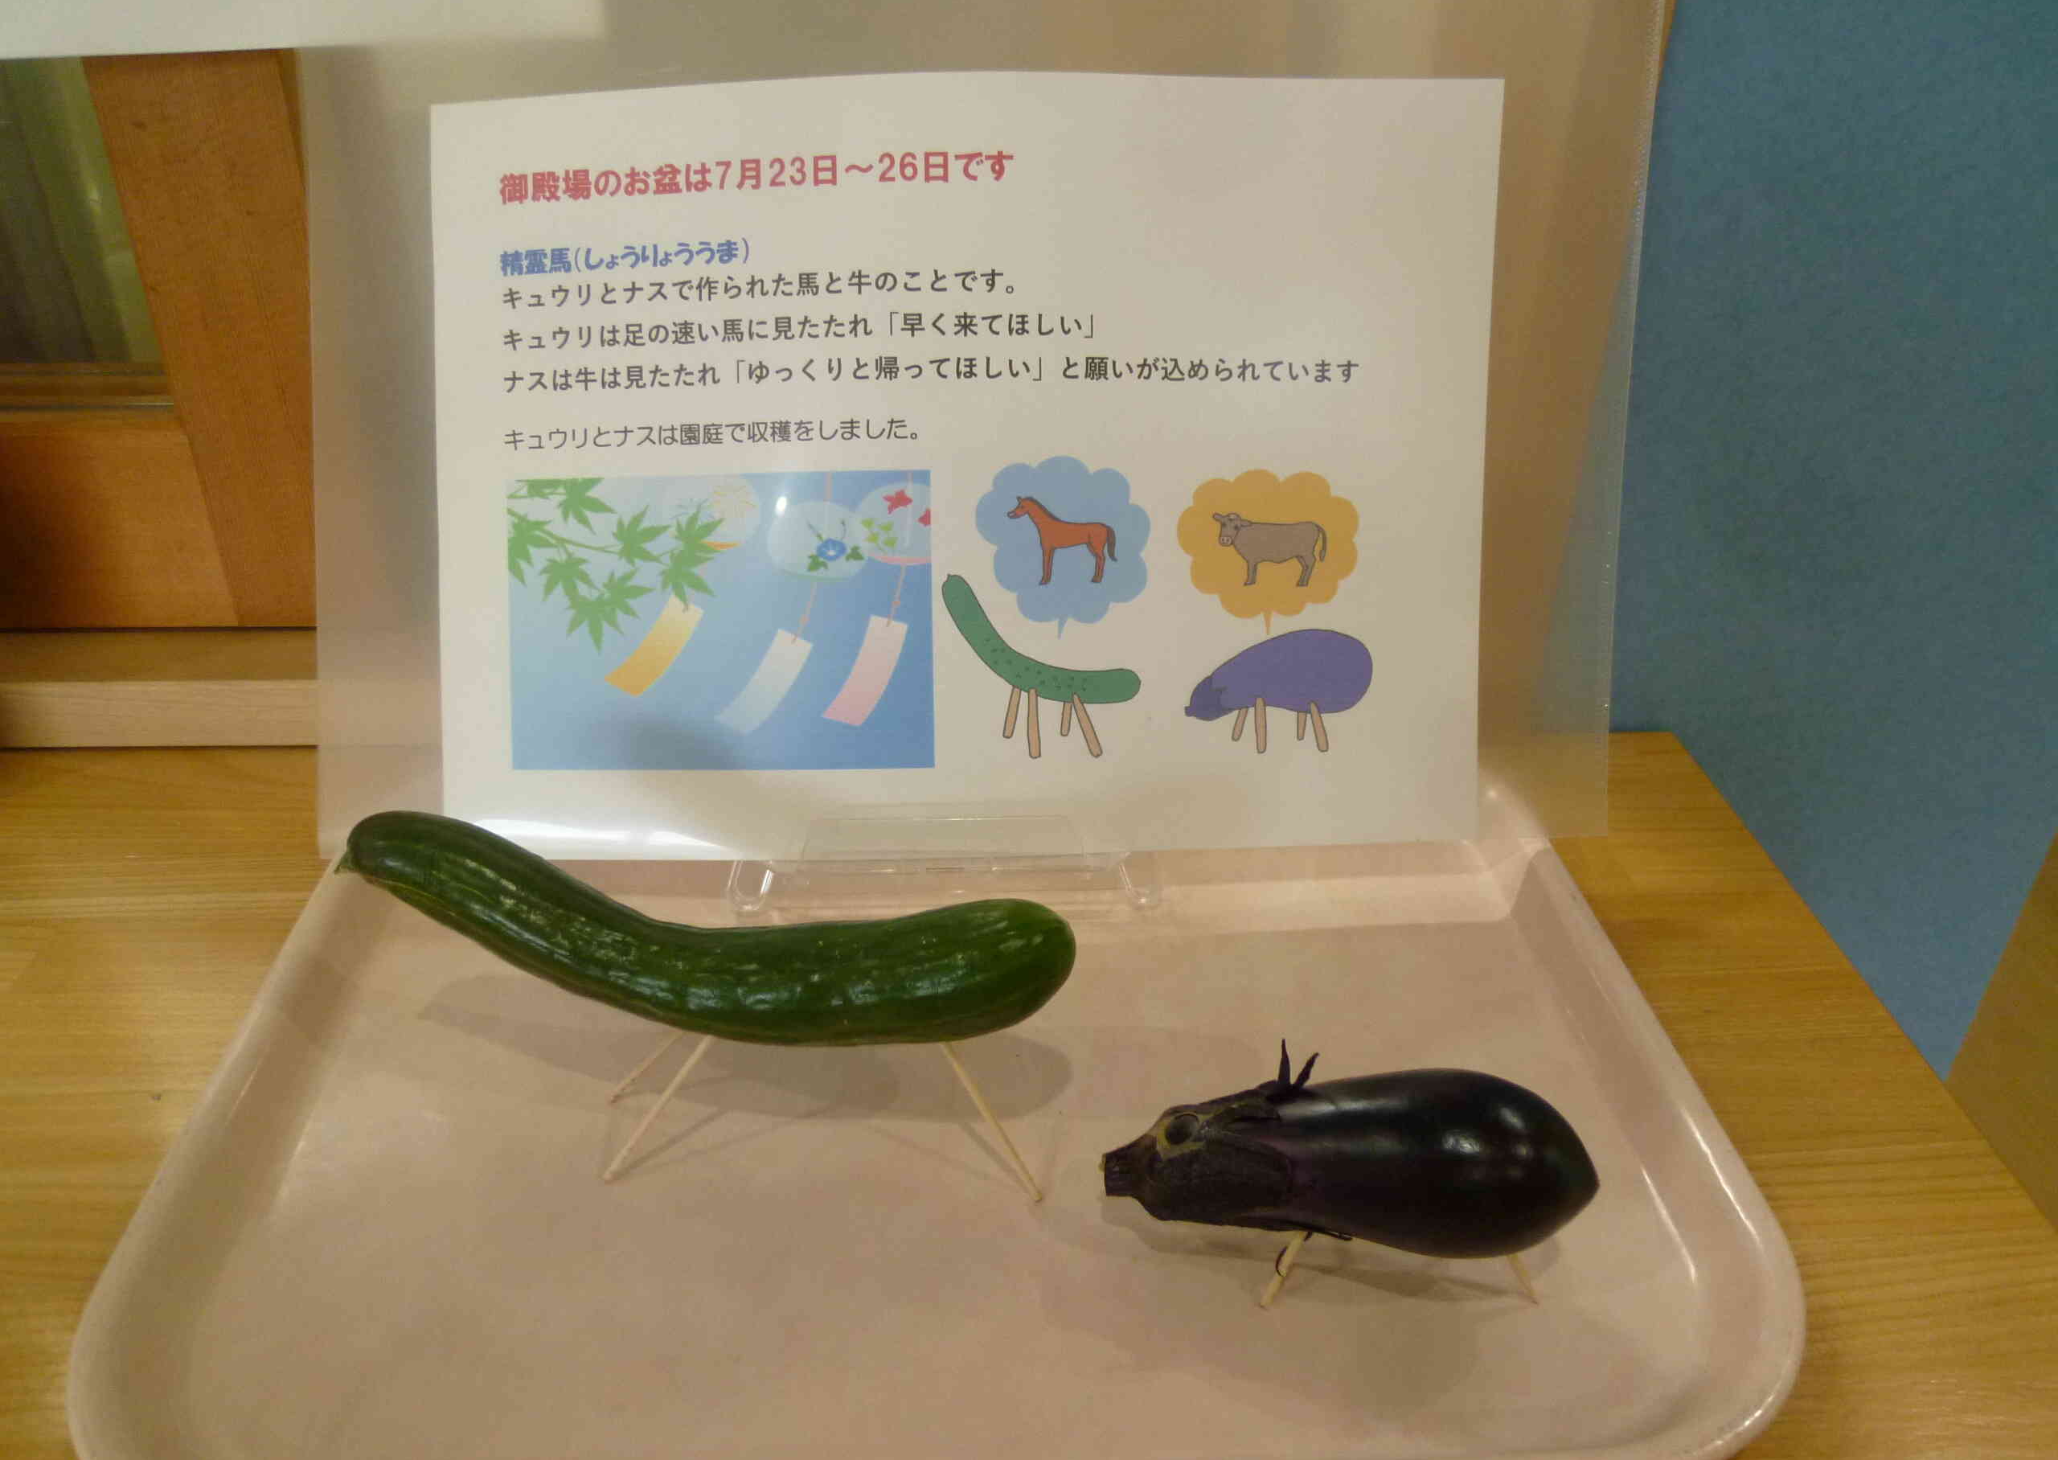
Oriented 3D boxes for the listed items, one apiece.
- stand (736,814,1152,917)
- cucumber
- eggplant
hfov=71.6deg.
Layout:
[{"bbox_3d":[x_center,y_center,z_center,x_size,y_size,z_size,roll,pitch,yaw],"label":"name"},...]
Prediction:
[{"bbox_3d":[-0.024,0.018,0.432,0.129,0.054,0.062,0,32,-2],"label":"stand"},{"bbox_3d":[-0.071,0.045,0.318,0.163,0.057,0.030,2,32,2],"label":"cucumber"},{"bbox_3d":[0.071,0.087,0.304,0.110,0.056,0.040,0,32,-1],"label":"eggplant"}]

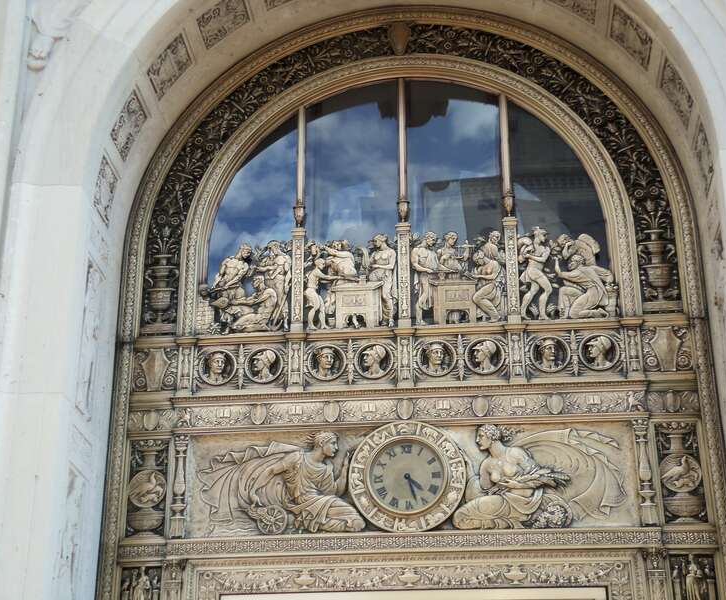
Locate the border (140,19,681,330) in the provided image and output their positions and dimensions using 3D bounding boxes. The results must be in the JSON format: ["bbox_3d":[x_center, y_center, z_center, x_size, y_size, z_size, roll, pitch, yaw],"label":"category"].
[{"bbox_3d":[0.366,-1.230,12.871,4.630,3.180,0.220,-3,-26,5],"label":"border"}]

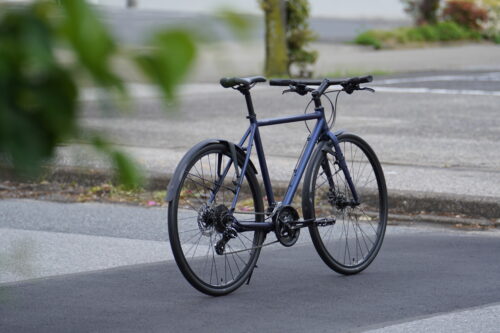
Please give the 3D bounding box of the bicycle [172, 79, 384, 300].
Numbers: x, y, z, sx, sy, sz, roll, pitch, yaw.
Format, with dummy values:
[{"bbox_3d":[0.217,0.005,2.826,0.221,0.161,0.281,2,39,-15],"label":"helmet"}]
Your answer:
[{"bbox_3d":[0.158,0.068,11.597,0.600,0.980,1.730,0,3,37],"label":"bicycle"}]

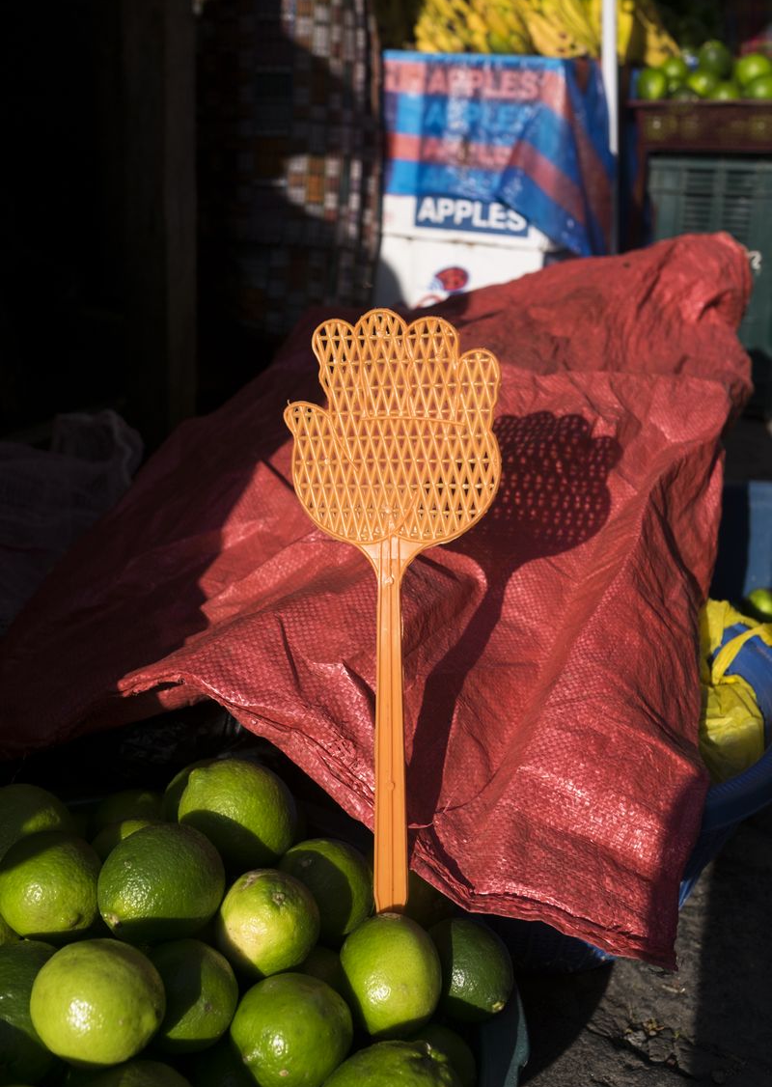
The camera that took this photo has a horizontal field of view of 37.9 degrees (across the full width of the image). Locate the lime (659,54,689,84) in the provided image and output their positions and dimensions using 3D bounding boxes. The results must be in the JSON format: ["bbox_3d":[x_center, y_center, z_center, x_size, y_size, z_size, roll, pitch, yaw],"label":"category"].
[{"bbox_3d":[0.497,-0.818,1.950,0.051,0.050,0.051,0,27,0],"label":"lime"}]

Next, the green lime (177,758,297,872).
[{"bbox_3d":[-0.081,0.149,0.618,0.065,0.062,0.062,0,24,0],"label":"green lime"}]

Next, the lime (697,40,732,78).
[{"bbox_3d":[0.576,-0.847,1.970,0.062,0.062,0.062,0,27,0],"label":"lime"}]

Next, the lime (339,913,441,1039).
[{"bbox_3d":[0.002,0.219,0.572,0.052,0.063,0.055,0,24,0],"label":"lime"}]

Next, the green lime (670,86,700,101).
[{"bbox_3d":[0.502,-0.745,1.900,0.050,0.050,0.050,0,27,0],"label":"green lime"}]

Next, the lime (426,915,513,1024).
[{"bbox_3d":[0.039,0.208,0.550,0.047,0.047,0.053,-33,67,0],"label":"lime"}]

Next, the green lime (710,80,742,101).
[{"bbox_3d":[0.654,-0.859,2.163,0.061,0.060,0.060,0,24,0],"label":"green lime"}]

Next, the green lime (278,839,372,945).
[{"bbox_3d":[-0.031,0.177,0.575,0.051,0.051,0.051,0,27,0],"label":"green lime"}]

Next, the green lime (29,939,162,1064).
[{"bbox_3d":[-0.140,0.223,0.546,0.065,0.063,0.063,0,24,0],"label":"green lime"}]

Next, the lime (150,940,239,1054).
[{"bbox_3d":[-0.097,0.215,0.535,0.051,0.052,0.051,0,27,0],"label":"lime"}]

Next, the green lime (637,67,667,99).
[{"bbox_3d":[0.453,-0.779,1.910,0.051,0.054,0.051,0,27,0],"label":"green lime"}]

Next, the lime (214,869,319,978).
[{"bbox_3d":[-0.061,0.196,0.582,0.055,0.057,0.056,0,24,0],"label":"lime"}]

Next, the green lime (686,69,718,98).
[{"bbox_3d":[0.538,-0.780,1.910,0.053,0.050,0.052,0,27,0],"label":"green lime"}]

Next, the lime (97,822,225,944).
[{"bbox_3d":[-0.115,0.174,0.577,0.065,0.061,0.061,0,24,0],"label":"lime"}]

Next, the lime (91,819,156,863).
[{"bbox_3d":[-0.136,0.185,0.633,0.059,0.059,0.059,0,24,0],"label":"lime"}]

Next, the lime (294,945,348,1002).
[{"bbox_3d":[-0.034,0.248,0.618,0.058,0.058,0.058,0,24,0],"label":"lime"}]

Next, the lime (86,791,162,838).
[{"bbox_3d":[-0.148,0.167,0.655,0.049,0.049,0.049,0,27,0],"label":"lime"}]

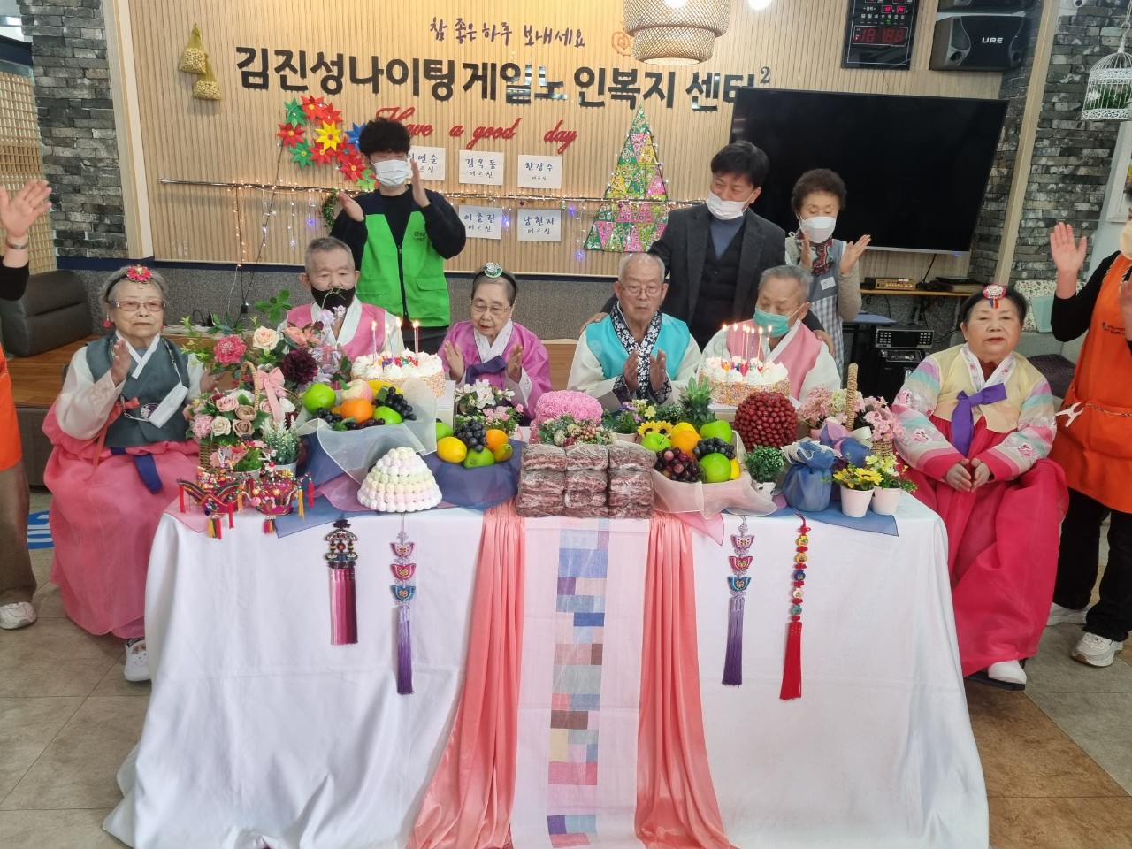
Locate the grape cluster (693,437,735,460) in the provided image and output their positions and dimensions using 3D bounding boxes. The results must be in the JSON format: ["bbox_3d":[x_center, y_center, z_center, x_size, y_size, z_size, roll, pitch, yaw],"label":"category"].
[{"bbox_3d":[0.366,0.062,2.100,0.105,0.068,0.085,2,16,0],"label":"grape cluster"}]

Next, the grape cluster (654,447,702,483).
[{"bbox_3d":[0.279,0.102,2.100,0.112,0.078,0.085,2,17,-1],"label":"grape cluster"}]

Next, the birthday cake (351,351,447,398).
[{"bbox_3d":[-0.443,-0.135,2.249,0.245,0.100,0.245,1,16,-4],"label":"birthday cake"}]

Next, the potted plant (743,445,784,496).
[{"bbox_3d":[0.501,0.115,2.147,0.108,0.145,0.108,2,16,0],"label":"potted plant"}]

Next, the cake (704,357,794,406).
[{"bbox_3d":[0.510,-0.122,2.410,0.250,0.100,0.250,2,17,-1],"label":"cake"}]

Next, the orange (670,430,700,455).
[{"bbox_3d":[0.306,0.051,2.160,0.075,0.073,0.075,2,17,-1],"label":"orange"}]

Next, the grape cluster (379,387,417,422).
[{"bbox_3d":[-0.434,-0.051,2.190,0.097,0.088,0.080,2,16,0],"label":"grape cluster"}]

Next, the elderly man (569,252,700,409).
[{"bbox_3d":[0.216,0.098,2.753,0.460,1.250,0.660,1,16,-4],"label":"elderly man"}]

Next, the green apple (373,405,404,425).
[{"bbox_3d":[-0.443,-0.019,2.126,0.076,0.066,0.076,1,16,-4],"label":"green apple"}]

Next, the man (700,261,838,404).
[{"bbox_3d":[0.634,0.106,2.813,0.520,1.260,0.720,6,17,13],"label":"man"}]

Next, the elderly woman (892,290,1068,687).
[{"bbox_3d":[1.253,0.165,2.773,0.560,1.220,0.660,6,17,13],"label":"elderly woman"}]

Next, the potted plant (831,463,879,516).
[{"bbox_3d":[0.709,0.153,2.064,0.115,0.118,0.105,1,16,-4],"label":"potted plant"}]

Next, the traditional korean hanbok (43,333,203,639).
[{"bbox_3d":[-1.357,0.178,2.709,0.530,0.910,0.550,-2,17,-12],"label":"traditional korean hanbok"}]

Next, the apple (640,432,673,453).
[{"bbox_3d":[0.226,0.052,2.115,0.078,0.072,0.078,2,16,0],"label":"apple"}]

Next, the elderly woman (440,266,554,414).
[{"bbox_3d":[-0.239,0.122,2.734,0.450,1.210,0.640,3,16,4],"label":"elderly woman"}]

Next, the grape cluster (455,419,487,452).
[{"bbox_3d":[-0.234,0.029,2.095,0.082,0.088,0.080,2,16,0],"label":"grape cluster"}]

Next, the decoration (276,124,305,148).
[{"bbox_3d":[-1.725,-1.814,5.324,0.175,0.158,0.040,1,16,-4],"label":"decoration"}]

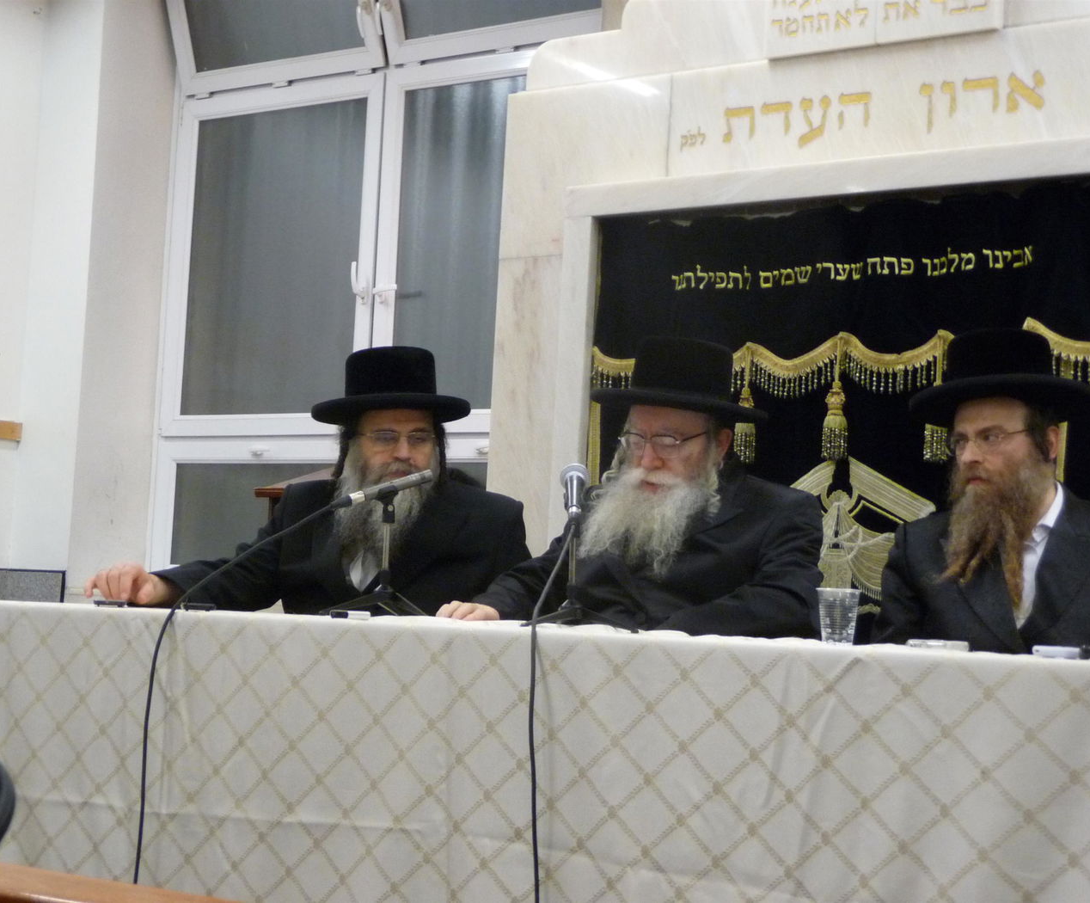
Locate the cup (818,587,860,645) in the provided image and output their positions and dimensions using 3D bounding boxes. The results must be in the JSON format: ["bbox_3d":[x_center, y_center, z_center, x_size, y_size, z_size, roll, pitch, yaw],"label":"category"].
[{"bbox_3d":[0.482,0.270,3.310,0.070,0.092,0.070,3,-4,0],"label":"cup"}]

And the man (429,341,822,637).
[{"bbox_3d":[0.178,0.425,3.972,0.610,1.370,0.910,0,-5,32],"label":"man"}]

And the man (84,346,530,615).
[{"bbox_3d":[-0.496,0.424,4.404,0.740,1.369,0.850,1,-5,24],"label":"man"}]

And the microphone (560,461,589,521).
[{"bbox_3d":[0.051,0.068,3.530,0.052,0.052,0.165,1,30,1],"label":"microphone"}]

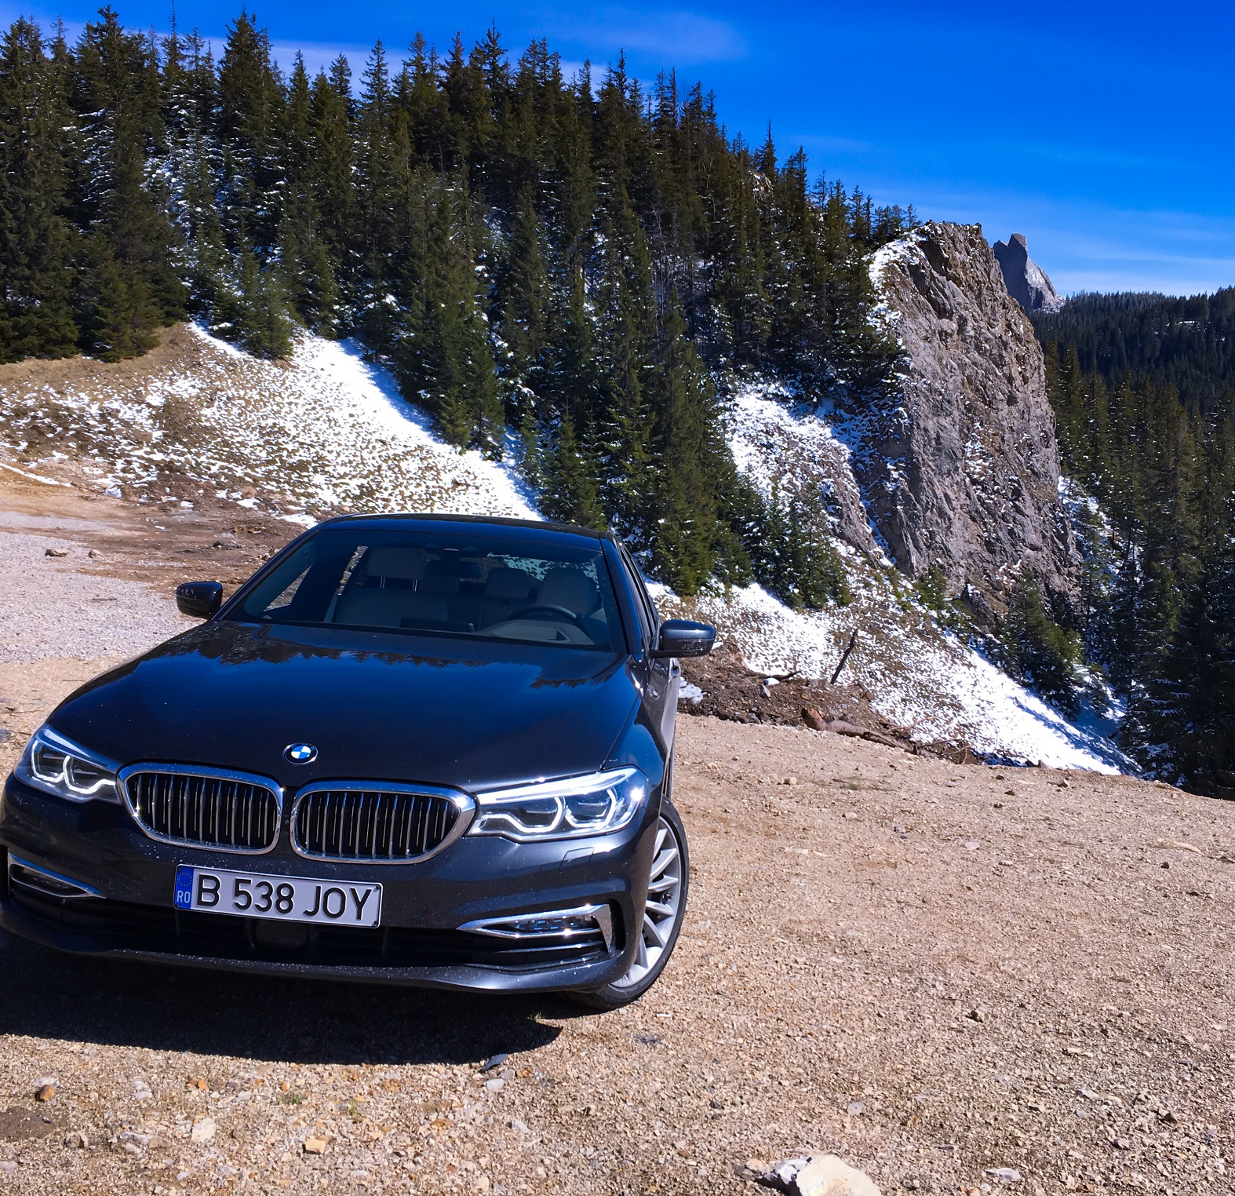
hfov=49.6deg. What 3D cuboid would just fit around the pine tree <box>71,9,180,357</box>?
[{"bbox_3d":[-21.150,-17.830,57.500,4.600,14.500,4.600,0,4,0],"label":"pine tree"}]

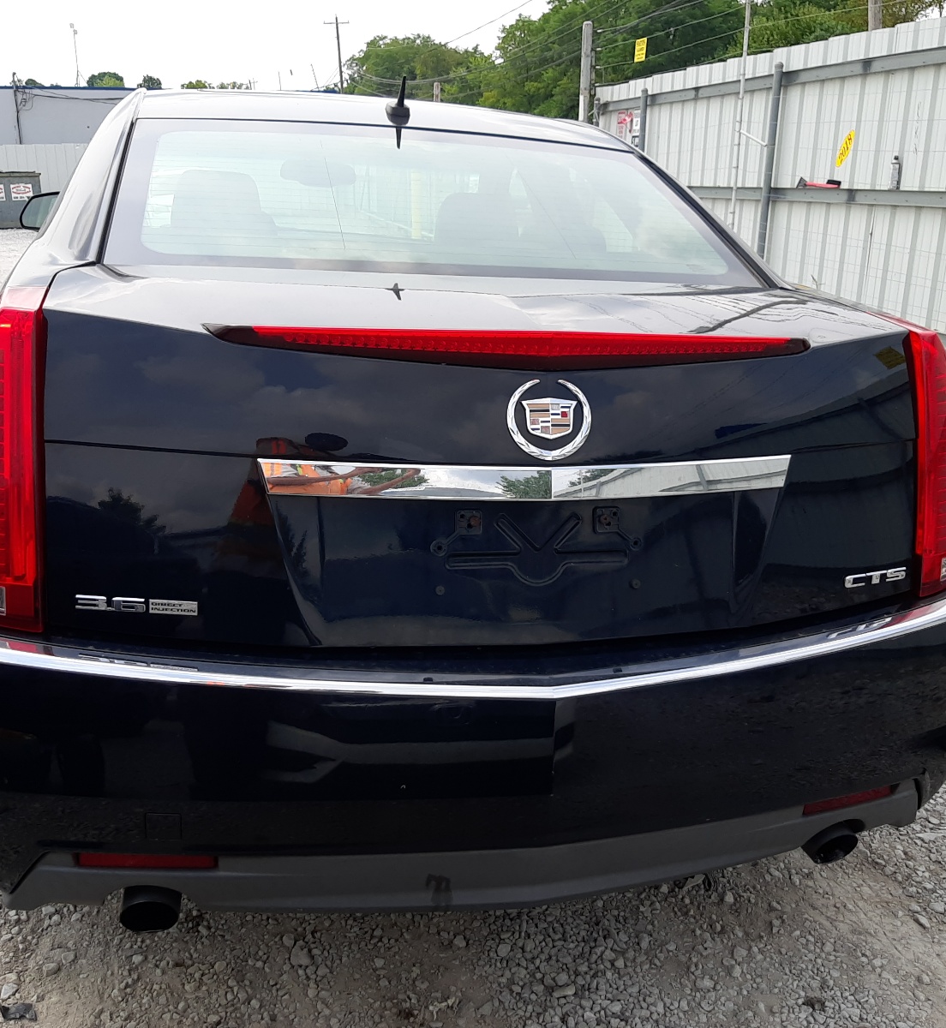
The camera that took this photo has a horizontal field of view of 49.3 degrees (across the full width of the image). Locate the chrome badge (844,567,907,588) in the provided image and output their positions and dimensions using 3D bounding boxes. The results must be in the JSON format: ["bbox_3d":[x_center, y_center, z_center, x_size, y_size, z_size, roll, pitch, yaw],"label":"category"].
[{"bbox_3d":[0.624,0.098,1.587,0.137,0.020,0.006,-7,4,-30],"label":"chrome badge"}]

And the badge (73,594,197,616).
[{"bbox_3d":[-0.435,0.121,1.335,0.164,0.020,0.006,4,1,4],"label":"badge"}]

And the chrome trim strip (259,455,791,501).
[{"bbox_3d":[0.099,-0.046,1.379,0.755,0.051,0.073,-1,17,-13],"label":"chrome trim strip"}]

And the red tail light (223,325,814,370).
[{"bbox_3d":[0.092,-0.228,1.399,0.884,0.057,0.136,-1,17,-13],"label":"red tail light"}]

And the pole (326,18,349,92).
[{"bbox_3d":[-9.370,-29.143,73.811,1.800,12.000,0.300,-1,18,2],"label":"pole"}]

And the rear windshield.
[{"bbox_3d":[-0.105,-0.705,2.218,1.252,0.086,0.808,-1,38,-13],"label":"rear windshield"}]

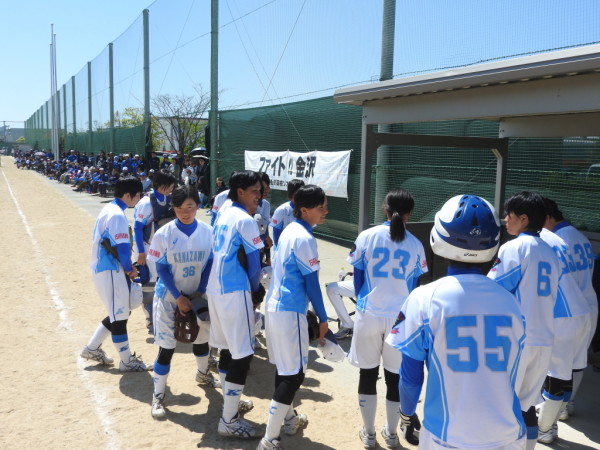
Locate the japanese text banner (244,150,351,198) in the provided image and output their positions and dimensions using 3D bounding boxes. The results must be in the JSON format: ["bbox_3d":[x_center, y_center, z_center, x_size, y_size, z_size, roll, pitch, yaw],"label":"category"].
[{"bbox_3d":[-0.257,-1.228,13.201,0.060,0.970,5.384,-3,8,-27],"label":"japanese text banner"}]

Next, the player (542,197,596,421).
[{"bbox_3d":[1.896,0.574,3.995,0.480,1.545,0.500,-2,8,-25],"label":"player"}]

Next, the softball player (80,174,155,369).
[{"bbox_3d":[-1.511,0.393,4.737,0.560,1.585,0.480,-1,7,-16],"label":"softball player"}]

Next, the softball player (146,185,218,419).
[{"bbox_3d":[-0.849,0.495,4.097,0.520,1.568,0.500,-1,8,-20],"label":"softball player"}]

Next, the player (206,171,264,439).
[{"bbox_3d":[-0.406,0.485,3.779,0.450,1.683,0.470,-5,9,-40],"label":"player"}]

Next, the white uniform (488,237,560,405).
[{"bbox_3d":[1.256,0.513,3.185,0.480,0.961,0.350,-2,8,-22],"label":"white uniform"}]

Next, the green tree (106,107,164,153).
[{"bbox_3d":[-11.963,-6.075,41.597,4.400,4.855,4.400,-2,8,-27],"label":"green tree"}]

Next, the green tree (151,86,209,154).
[{"bbox_3d":[-5.793,-4.287,28.200,3.500,4.877,3.500,-2,8,-27],"label":"green tree"}]

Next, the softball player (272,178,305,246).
[{"bbox_3d":[-0.114,0.317,5.684,0.400,1.555,0.480,2,7,10],"label":"softball player"}]

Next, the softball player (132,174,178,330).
[{"bbox_3d":[-1.400,0.286,5.542,0.460,1.602,0.500,5,8,28],"label":"softball player"}]

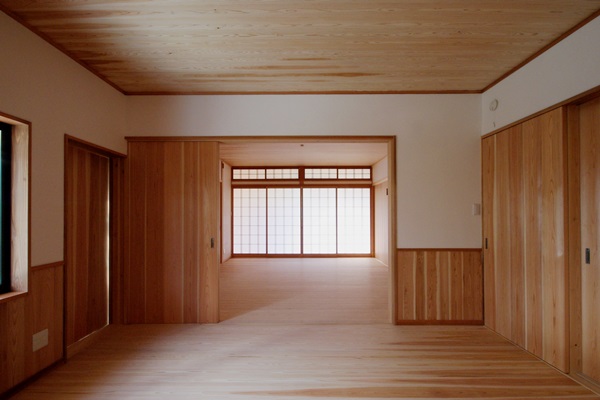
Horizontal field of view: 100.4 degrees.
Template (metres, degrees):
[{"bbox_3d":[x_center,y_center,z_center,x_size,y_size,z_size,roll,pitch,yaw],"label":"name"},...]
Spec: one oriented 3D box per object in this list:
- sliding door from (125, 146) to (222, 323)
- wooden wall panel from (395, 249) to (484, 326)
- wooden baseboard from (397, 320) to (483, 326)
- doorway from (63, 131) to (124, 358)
[{"bbox_3d":[-1.366,0.350,2.690,1.010,1.980,0.040,0,-1,1],"label":"sliding door"},{"bbox_3d":[1.510,0.935,2.690,0.930,0.820,0.030,0,-1,1],"label":"wooden wall panel"},{"bbox_3d":[1.510,1.335,2.690,0.930,0.060,0.020,0,-1,1],"label":"wooden baseboard"},{"bbox_3d":[-1.910,0.400,2.350,0.100,1.810,0.690,0,-1,1],"label":"doorway"}]

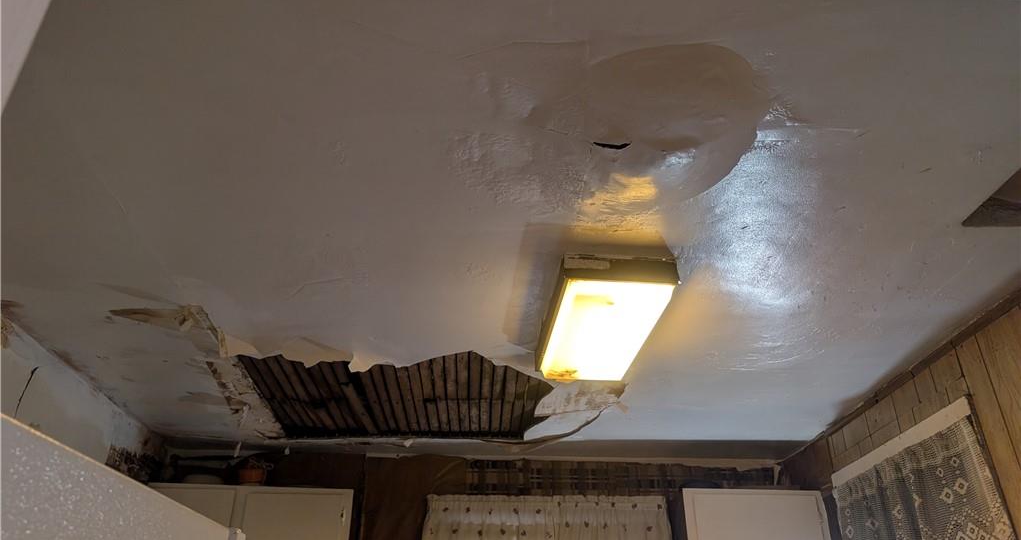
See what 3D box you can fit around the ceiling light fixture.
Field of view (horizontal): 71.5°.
[{"bbox_3d":[0.260,0.165,2.055,0.294,0.099,0.602,2,-31,-4],"label":"ceiling light fixture"}]

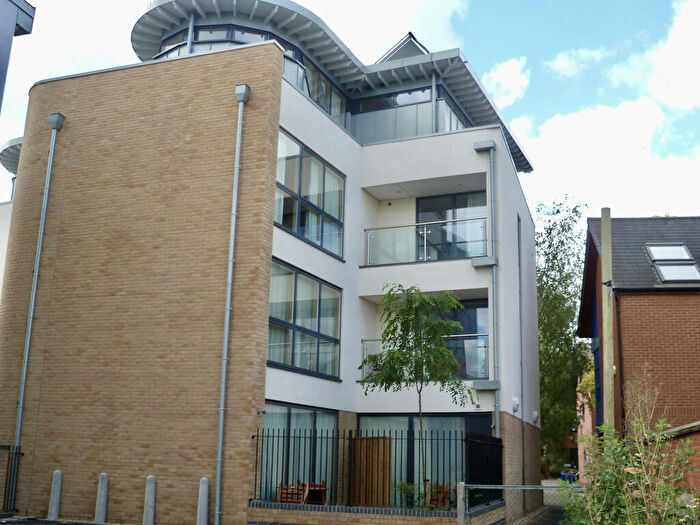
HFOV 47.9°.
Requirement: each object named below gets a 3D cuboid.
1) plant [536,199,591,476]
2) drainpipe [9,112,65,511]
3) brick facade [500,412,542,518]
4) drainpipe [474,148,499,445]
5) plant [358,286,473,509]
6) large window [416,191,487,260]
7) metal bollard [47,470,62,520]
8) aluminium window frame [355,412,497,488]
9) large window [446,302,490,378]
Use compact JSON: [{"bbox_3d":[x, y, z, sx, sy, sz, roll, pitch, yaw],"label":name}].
[{"bbox_3d":[11.380,4.195,43.694,4.800,16.200,4.800,-5,-15,24],"label":"plant"},{"bbox_3d":[-7.041,0.841,17.619,0.320,9.050,0.250,-4,-15,20],"label":"drainpipe"},{"bbox_3d":[4.962,5.843,22.522,0.300,2.520,9.500,-3,-15,18],"label":"brick facade"},{"bbox_3d":[3.307,1.111,18.931,0.550,8.550,0.200,-5,-15,24],"label":"drainpipe"},{"bbox_3d":[1.307,2.541,14.804,2.100,4.310,2.000,-5,-15,24],"label":"plant"},{"bbox_3d":[2.828,-0.850,21.034,2.250,2.100,0.120,-5,-15,24],"label":"large window"},{"bbox_3d":[-5.884,4.674,15.843,0.200,0.950,0.200,-4,-15,20],"label":"metal bollard"},{"bbox_3d":[1.748,4.695,18.892,3.450,2.120,0.140,-5,-15,24],"label":"aluminium window frame"},{"bbox_3d":[2.802,2.029,20.305,2.050,2.100,0.120,-5,-15,24],"label":"large window"}]

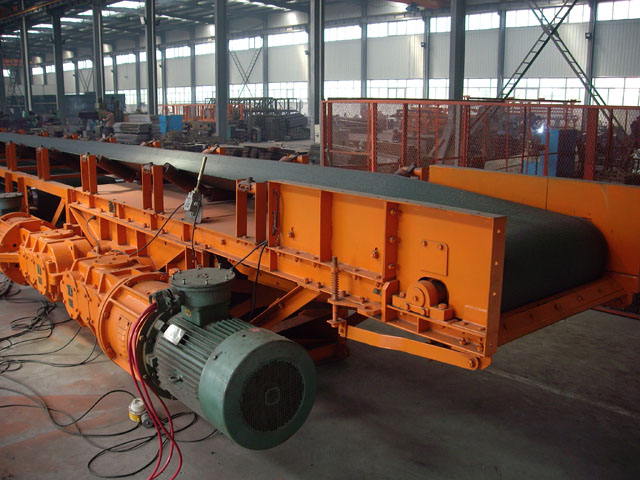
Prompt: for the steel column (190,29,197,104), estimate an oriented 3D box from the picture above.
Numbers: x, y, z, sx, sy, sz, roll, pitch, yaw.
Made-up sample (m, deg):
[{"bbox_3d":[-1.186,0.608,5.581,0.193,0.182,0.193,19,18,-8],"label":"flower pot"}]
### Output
[{"bbox_3d":[-12.438,-16.430,69.047,0.400,8.700,0.270,-10,15,-40],"label":"steel column"}]

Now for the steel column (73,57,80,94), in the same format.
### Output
[{"bbox_3d":[-31.614,-20.301,91.467,0.400,8.200,0.270,-10,15,-40],"label":"steel column"}]

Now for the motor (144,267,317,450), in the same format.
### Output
[{"bbox_3d":[-0.444,0.524,3.219,0.540,0.690,0.790,-9,14,-38],"label":"motor"}]

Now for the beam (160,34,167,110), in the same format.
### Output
[{"bbox_3d":[-16.257,-17.249,73.446,0.400,8.700,0.270,-10,15,-40],"label":"beam"}]

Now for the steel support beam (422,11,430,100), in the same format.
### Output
[{"bbox_3d":[7.108,-11.864,46.906,0.400,8.200,0.270,-10,15,-40],"label":"steel support beam"}]

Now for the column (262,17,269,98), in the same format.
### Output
[{"bbox_3d":[-4.643,-14.745,60.153,0.400,8.700,0.270,-10,15,-40],"label":"column"}]

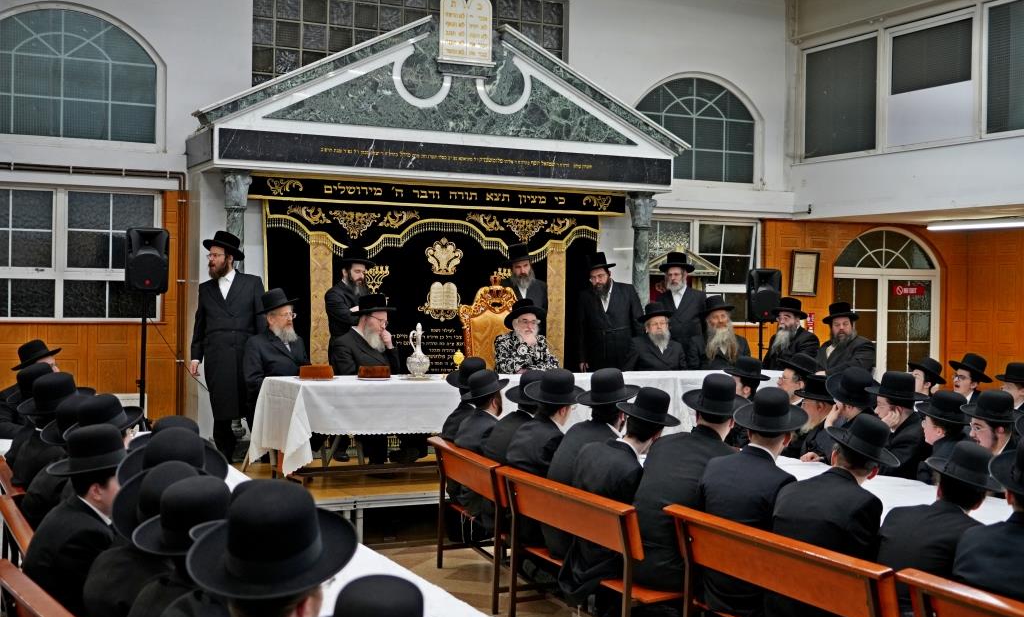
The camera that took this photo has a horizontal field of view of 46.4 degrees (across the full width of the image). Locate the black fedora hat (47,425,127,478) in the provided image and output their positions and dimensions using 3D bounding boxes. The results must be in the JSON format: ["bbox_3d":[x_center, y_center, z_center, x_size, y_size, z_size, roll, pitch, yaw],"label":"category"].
[{"bbox_3d":[-1.461,0.492,4.200,0.365,0.130,0.335,-10,7,-29],"label":"black fedora hat"}]

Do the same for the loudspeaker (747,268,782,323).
[{"bbox_3d":[2.652,-0.131,12.550,0.355,0.565,0.330,1,1,-2],"label":"loudspeaker"}]

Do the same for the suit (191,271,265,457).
[{"bbox_3d":[-2.278,0.450,9.600,0.580,1.500,0.340,0,0,7],"label":"suit"}]

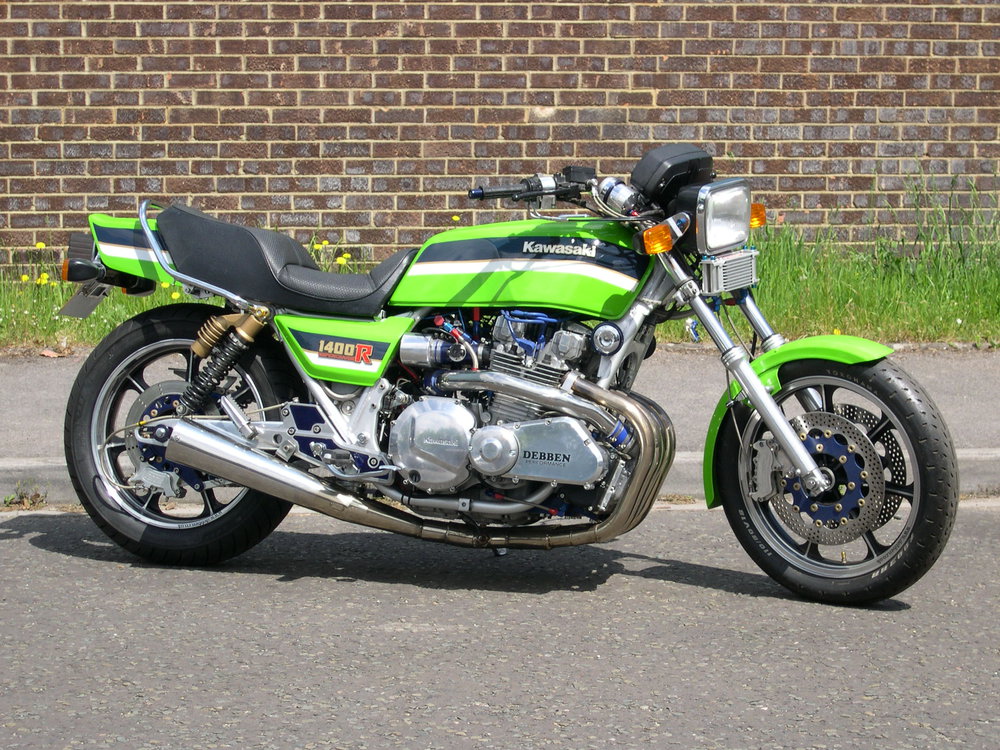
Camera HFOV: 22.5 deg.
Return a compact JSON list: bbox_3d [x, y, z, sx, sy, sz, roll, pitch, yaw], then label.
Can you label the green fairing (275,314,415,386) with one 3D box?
[{"bbox_3d":[-0.390,-0.060,6.249,0.377,0.177,0.080,2,-4,16],"label":"green fairing"}]

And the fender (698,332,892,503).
[{"bbox_3d":[0.707,0.121,6.063,0.520,0.458,0.156,4,11,36],"label":"fender"}]

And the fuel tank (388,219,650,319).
[{"bbox_3d":[0.068,-0.260,6.273,0.665,0.256,0.310,2,-4,16],"label":"fuel tank"}]

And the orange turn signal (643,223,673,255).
[{"bbox_3d":[0.366,-0.319,5.948,0.053,0.068,0.080,4,11,36],"label":"orange turn signal"}]

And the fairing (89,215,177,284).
[{"bbox_3d":[-0.919,-0.319,6.553,0.290,0.193,0.240,2,-4,16],"label":"fairing"}]

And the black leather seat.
[{"bbox_3d":[-0.528,-0.287,6.442,0.705,0.288,0.270,2,-4,16],"label":"black leather seat"}]

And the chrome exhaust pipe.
[{"bbox_3d":[-0.198,0.217,6.272,1.230,0.420,0.450,2,-4,16],"label":"chrome exhaust pipe"}]

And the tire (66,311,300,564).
[{"bbox_3d":[-0.806,0.156,6.483,0.677,0.677,0.166,2,-4,16],"label":"tire"}]

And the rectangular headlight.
[{"bbox_3d":[0.518,-0.385,6.100,0.098,0.161,0.206,4,11,36],"label":"rectangular headlight"}]

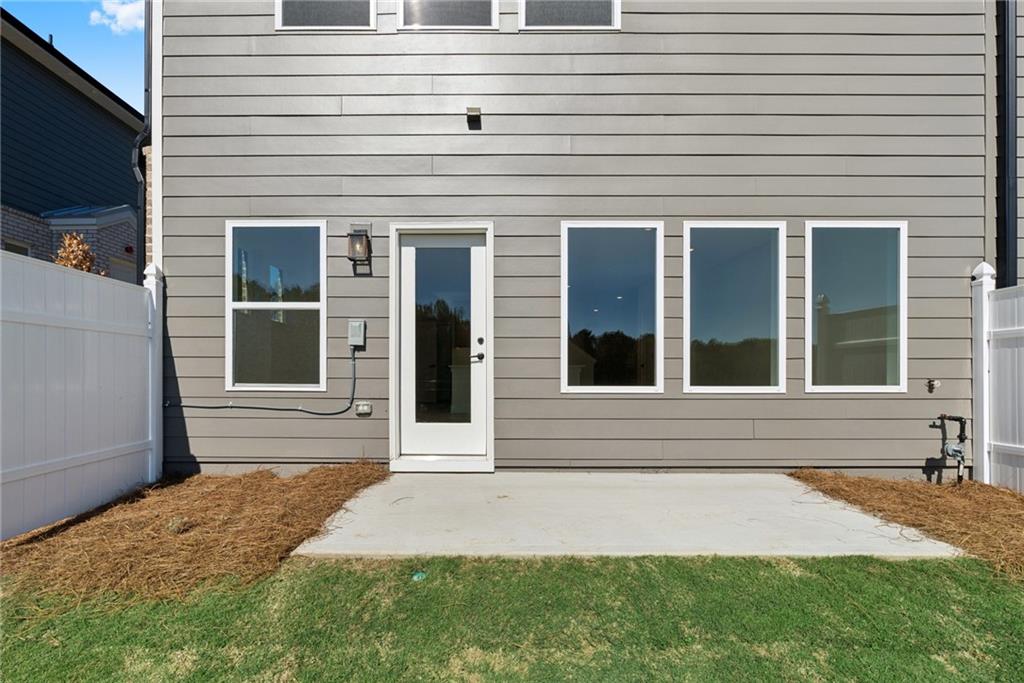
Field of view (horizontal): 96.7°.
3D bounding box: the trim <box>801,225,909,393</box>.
[{"bbox_3d":[2.995,-0.299,4.003,0.885,1.496,0.090,0,0,0],"label":"trim"}]

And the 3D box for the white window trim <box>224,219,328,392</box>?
[{"bbox_3d":[-2.064,-0.310,4.027,0.886,1.495,0.090,0,0,0],"label":"white window trim"}]

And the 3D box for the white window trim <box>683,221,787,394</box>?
[{"bbox_3d":[1.940,-0.297,4.008,0.893,1.499,0.090,0,0,0],"label":"white window trim"}]

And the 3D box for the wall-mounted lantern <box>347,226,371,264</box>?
[{"bbox_3d":[-1.310,-0.845,3.910,0.160,0.300,0.160,0,0,0],"label":"wall-mounted lantern"}]

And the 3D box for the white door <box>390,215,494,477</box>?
[{"bbox_3d":[-0.612,0.049,4.045,0.915,2.192,0.150,0,0,0],"label":"white door"}]

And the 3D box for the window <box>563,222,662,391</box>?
[{"bbox_3d":[0.874,-0.297,4.013,0.897,1.501,0.090,0,0,0],"label":"window"}]

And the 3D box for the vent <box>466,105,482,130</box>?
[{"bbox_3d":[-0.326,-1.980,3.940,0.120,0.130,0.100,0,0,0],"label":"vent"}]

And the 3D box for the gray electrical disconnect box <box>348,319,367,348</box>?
[{"bbox_3d":[-1.343,-0.078,3.960,0.140,0.230,0.075,0,0,0],"label":"gray electrical disconnect box"}]

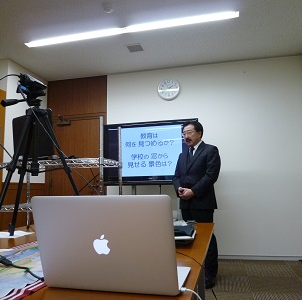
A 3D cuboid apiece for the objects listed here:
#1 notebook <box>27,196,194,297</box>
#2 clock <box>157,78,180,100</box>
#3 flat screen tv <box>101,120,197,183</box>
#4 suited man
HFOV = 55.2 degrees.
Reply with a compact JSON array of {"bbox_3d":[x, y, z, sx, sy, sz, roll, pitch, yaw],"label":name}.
[{"bbox_3d":[-0.086,0.240,0.800,0.348,0.234,0.306,-3,-9,13],"label":"notebook"},{"bbox_3d":[0.276,-0.935,4.456,0.350,0.350,0.045,-3,-9,13],"label":"clock"},{"bbox_3d":[-0.009,0.046,3.989,1.352,0.874,0.100,-3,-9,13],"label":"flat screen tv"},{"bbox_3d":[0.472,0.526,3.024,0.480,1.680,0.340,-7,-10,35],"label":"suited man"}]

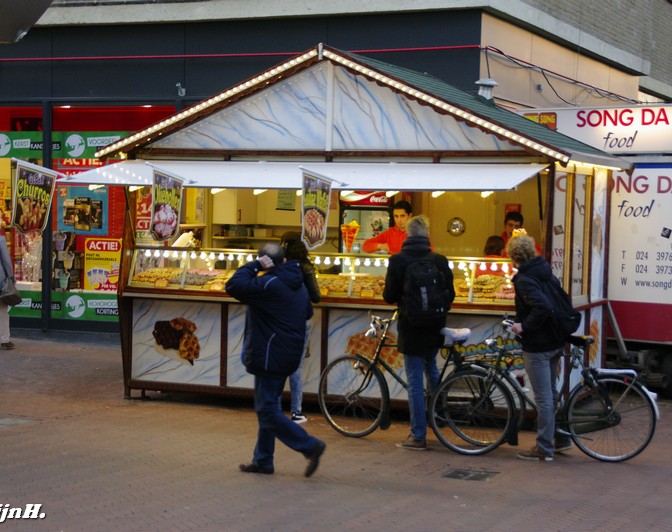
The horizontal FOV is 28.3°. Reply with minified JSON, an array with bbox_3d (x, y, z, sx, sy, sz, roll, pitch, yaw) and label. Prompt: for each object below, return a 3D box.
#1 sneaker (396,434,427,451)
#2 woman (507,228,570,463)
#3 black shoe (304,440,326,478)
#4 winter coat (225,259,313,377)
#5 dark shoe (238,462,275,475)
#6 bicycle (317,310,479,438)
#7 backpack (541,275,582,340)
[{"bbox_3d":[0.634,1.487,11.192,0.290,0.130,0.110,3,4,31],"label":"sneaker"},{"bbox_3d":[1.694,0.649,10.972,0.460,1.830,0.500,4,4,35],"label":"woman"},{"bbox_3d":[-0.150,1.451,9.966,0.120,0.290,0.110,32,13,17],"label":"black shoe"},{"bbox_3d":[-0.508,0.388,10.029,0.520,0.900,0.580,3,4,32],"label":"winter coat"},{"bbox_3d":[-0.600,1.522,10.061,0.290,0.110,0.110,3,3,21],"label":"dark shoe"},{"bbox_3d":[0.726,0.974,11.460,1.830,1.090,0.580,2,3,12],"label":"bicycle"},{"bbox_3d":[1.837,0.338,10.850,0.220,0.500,0.320,-21,-10,34],"label":"backpack"}]

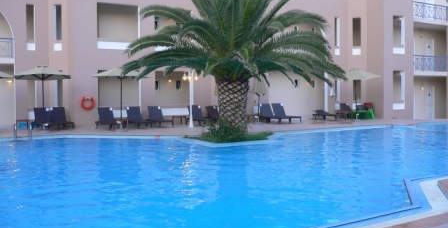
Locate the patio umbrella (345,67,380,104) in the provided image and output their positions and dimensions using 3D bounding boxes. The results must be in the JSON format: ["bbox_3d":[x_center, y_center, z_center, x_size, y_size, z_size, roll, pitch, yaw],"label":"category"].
[{"bbox_3d":[6.837,-1.044,23.454,2.500,2.650,2.500,0,2,0],"label":"patio umbrella"}]

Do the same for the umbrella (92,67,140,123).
[{"bbox_3d":[-4.264,-0.617,18.754,2.400,2.630,2.400,0,2,0],"label":"umbrella"}]

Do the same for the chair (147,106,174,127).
[{"bbox_3d":[-3.160,0.107,21.980,0.670,0.980,1.950,-2,3,-29],"label":"chair"}]

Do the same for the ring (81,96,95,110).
[{"bbox_3d":[-6.705,-0.517,22.300,0.710,0.710,0.110,-2,3,-29],"label":"ring"}]

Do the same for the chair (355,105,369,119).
[{"bbox_3d":[8.350,-0.100,27.000,0.670,0.860,1.750,-1,2,-10],"label":"chair"}]

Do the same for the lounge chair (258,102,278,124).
[{"bbox_3d":[2.388,-0.060,21.784,0.680,0.930,1.900,-2,2,-29],"label":"lounge chair"}]

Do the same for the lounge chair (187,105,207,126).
[{"bbox_3d":[-1.220,0.060,22.970,0.670,0.980,1.950,-2,3,-29],"label":"lounge chair"}]

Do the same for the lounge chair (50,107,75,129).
[{"bbox_3d":[-7.020,0.203,19.484,0.680,0.930,1.900,-2,2,-29],"label":"lounge chair"}]

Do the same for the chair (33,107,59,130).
[{"bbox_3d":[-7.627,0.208,19.384,0.680,0.930,1.900,-2,2,-29],"label":"chair"}]

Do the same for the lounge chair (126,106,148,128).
[{"bbox_3d":[-3.775,0.156,20.084,0.680,0.930,1.900,-2,2,-29],"label":"lounge chair"}]

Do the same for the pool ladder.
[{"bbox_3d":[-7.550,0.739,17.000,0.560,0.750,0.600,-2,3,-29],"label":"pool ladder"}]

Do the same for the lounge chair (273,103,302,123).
[{"bbox_3d":[2.922,-0.056,21.784,0.680,0.930,1.900,-2,2,-29],"label":"lounge chair"}]

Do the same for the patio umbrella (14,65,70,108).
[{"bbox_3d":[-7.401,-0.612,18.553,2.400,2.680,2.400,0,2,0],"label":"patio umbrella"}]

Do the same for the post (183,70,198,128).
[{"bbox_3d":[-1.461,-0.656,20.056,0.700,2.530,0.650,0,2,0],"label":"post"}]

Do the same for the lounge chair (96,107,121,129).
[{"bbox_3d":[-4.886,0.199,19.384,0.680,0.930,1.900,-2,2,-29],"label":"lounge chair"}]

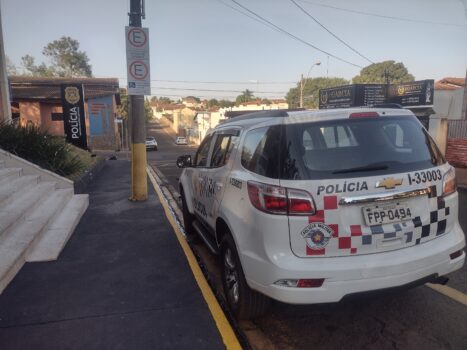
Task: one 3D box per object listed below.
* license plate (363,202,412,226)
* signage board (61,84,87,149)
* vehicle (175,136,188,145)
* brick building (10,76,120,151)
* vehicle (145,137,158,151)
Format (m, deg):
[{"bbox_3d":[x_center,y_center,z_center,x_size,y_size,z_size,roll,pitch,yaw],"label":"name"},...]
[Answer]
[{"bbox_3d":[1.105,0.278,2.605,0.400,0.130,0.020,-5,-10,-18],"label":"license plate"},{"bbox_3d":[-7.600,-2.756,17.514,1.000,3.100,0.250,-3,10,-16],"label":"signage board"},{"bbox_3d":[-9.977,-6.508,69.401,1.720,1.480,4.100,-2,6,-13],"label":"vehicle"},{"bbox_3d":[-14.419,-5.393,31.710,8.300,6.100,7.000,-3,10,-16],"label":"brick building"},{"bbox_3d":[-9.114,-3.441,39.717,1.720,1.480,4.100,-2,6,-11],"label":"vehicle"}]

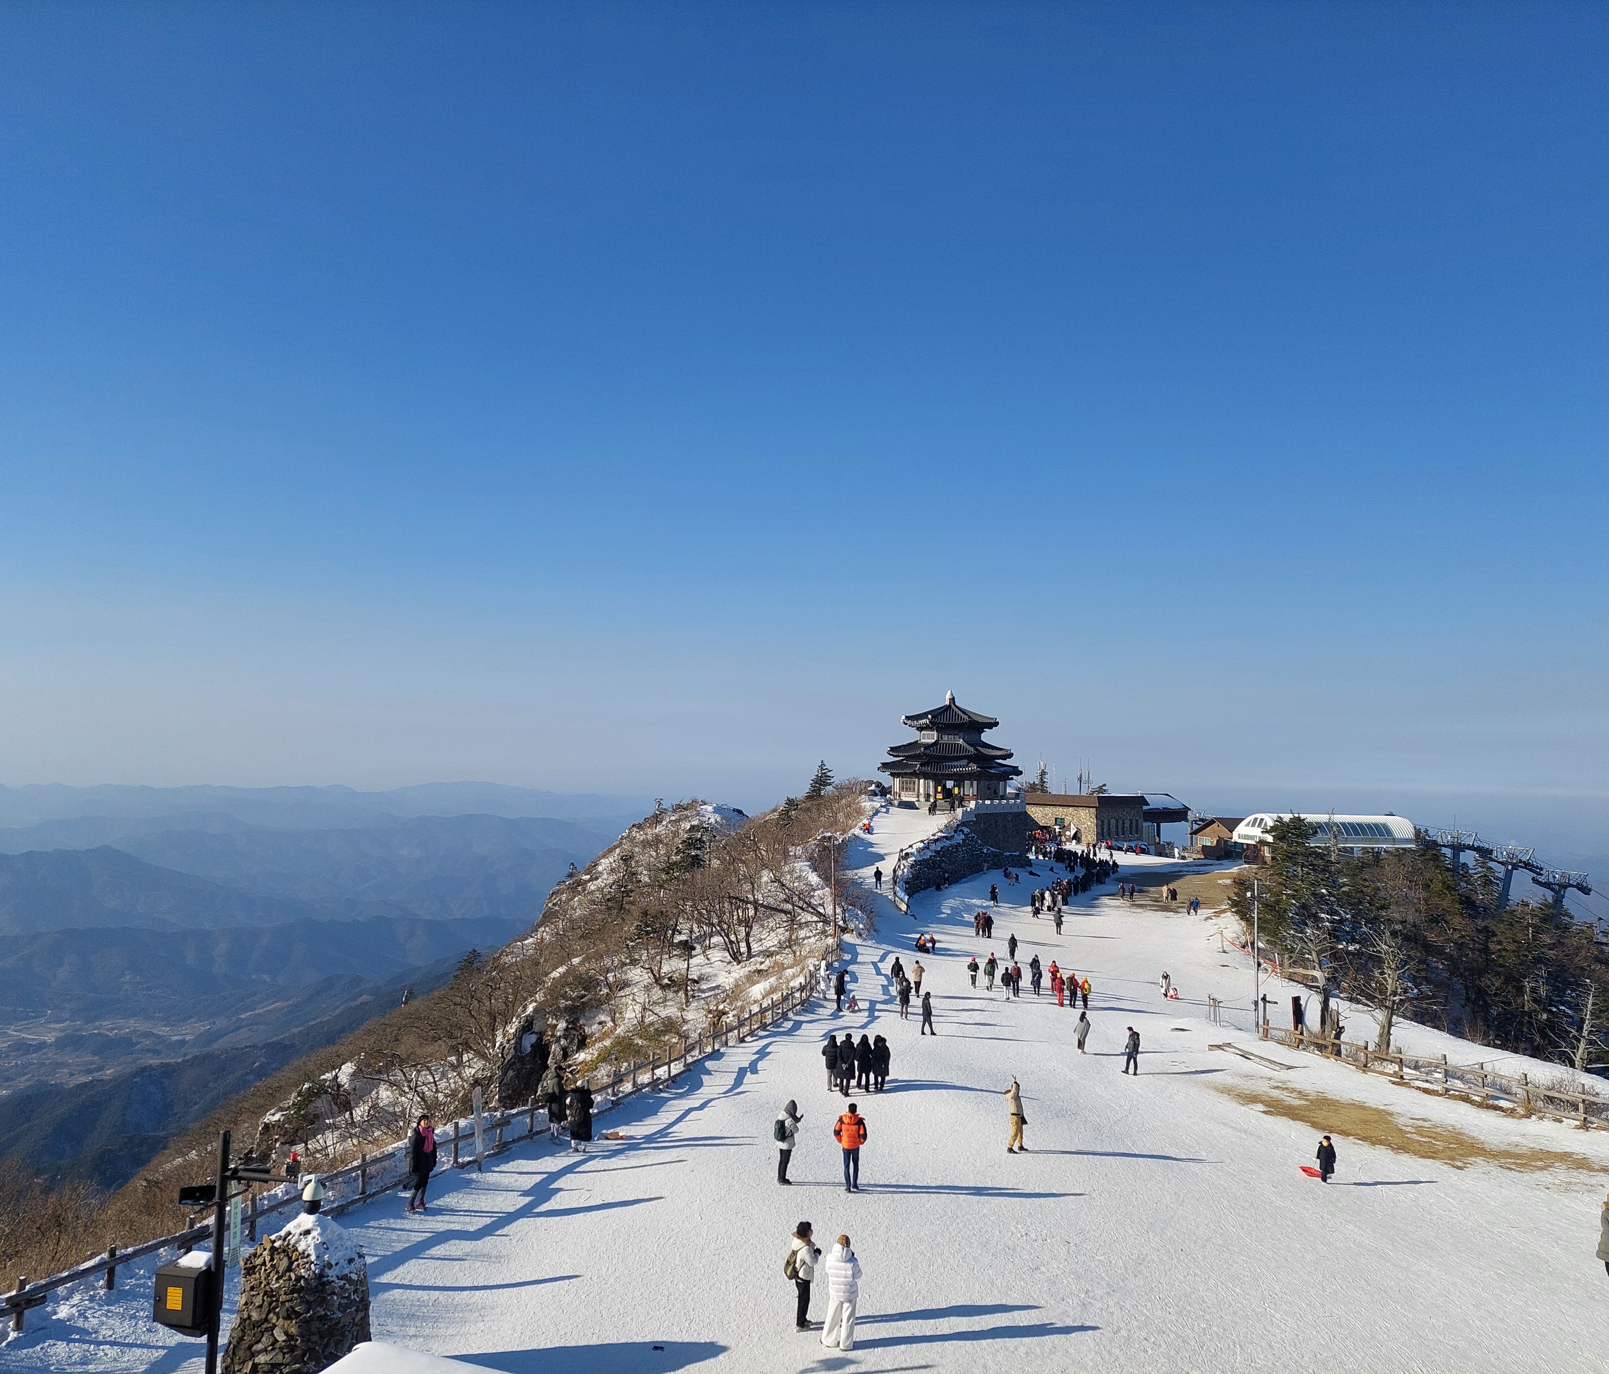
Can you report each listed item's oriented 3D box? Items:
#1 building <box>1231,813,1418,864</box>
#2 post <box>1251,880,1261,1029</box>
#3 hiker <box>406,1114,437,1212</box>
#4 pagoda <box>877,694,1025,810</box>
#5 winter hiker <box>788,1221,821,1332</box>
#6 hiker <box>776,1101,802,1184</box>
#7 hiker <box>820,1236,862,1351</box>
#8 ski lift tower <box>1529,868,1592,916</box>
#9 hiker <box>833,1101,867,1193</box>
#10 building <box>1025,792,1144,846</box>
[{"bbox_3d":[77.068,22.291,196.562,25.500,7.000,9.000,2,-3,-19],"label":"building"},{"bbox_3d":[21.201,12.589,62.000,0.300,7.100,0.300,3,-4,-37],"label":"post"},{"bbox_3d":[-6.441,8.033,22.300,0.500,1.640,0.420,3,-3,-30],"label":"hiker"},{"bbox_3d":[17.986,7.847,163.000,16.600,14.400,16.600,1,-3,6],"label":"pagoda"},{"bbox_3d":[0.000,8.646,19.400,0.460,1.620,0.480,3,-3,-23],"label":"winter hiker"},{"bbox_3d":[-0.299,9.240,26.800,0.500,1.640,0.460,3,-3,-24],"label":"hiker"},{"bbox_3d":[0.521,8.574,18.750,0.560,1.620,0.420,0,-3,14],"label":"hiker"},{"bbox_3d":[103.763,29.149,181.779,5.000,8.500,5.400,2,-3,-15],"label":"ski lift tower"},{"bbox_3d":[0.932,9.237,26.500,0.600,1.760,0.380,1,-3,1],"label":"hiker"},{"bbox_3d":[40.256,18.851,191.639,13.500,6.800,13.300,-2,-4,45],"label":"building"}]

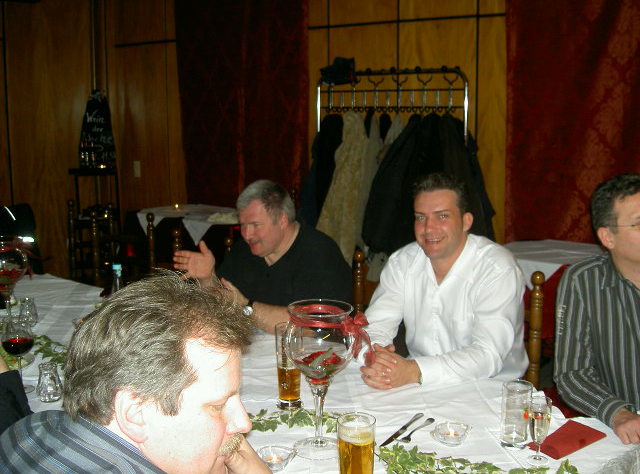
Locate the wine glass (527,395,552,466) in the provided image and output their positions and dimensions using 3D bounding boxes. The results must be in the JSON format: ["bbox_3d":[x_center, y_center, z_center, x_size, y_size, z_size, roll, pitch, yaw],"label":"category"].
[{"bbox_3d":[0.477,0.419,1.560,0.051,0.139,0.051,0,9,0],"label":"wine glass"}]

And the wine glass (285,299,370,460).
[{"bbox_3d":[0.000,0.316,1.604,0.166,0.327,0.156,0,9,0],"label":"wine glass"}]

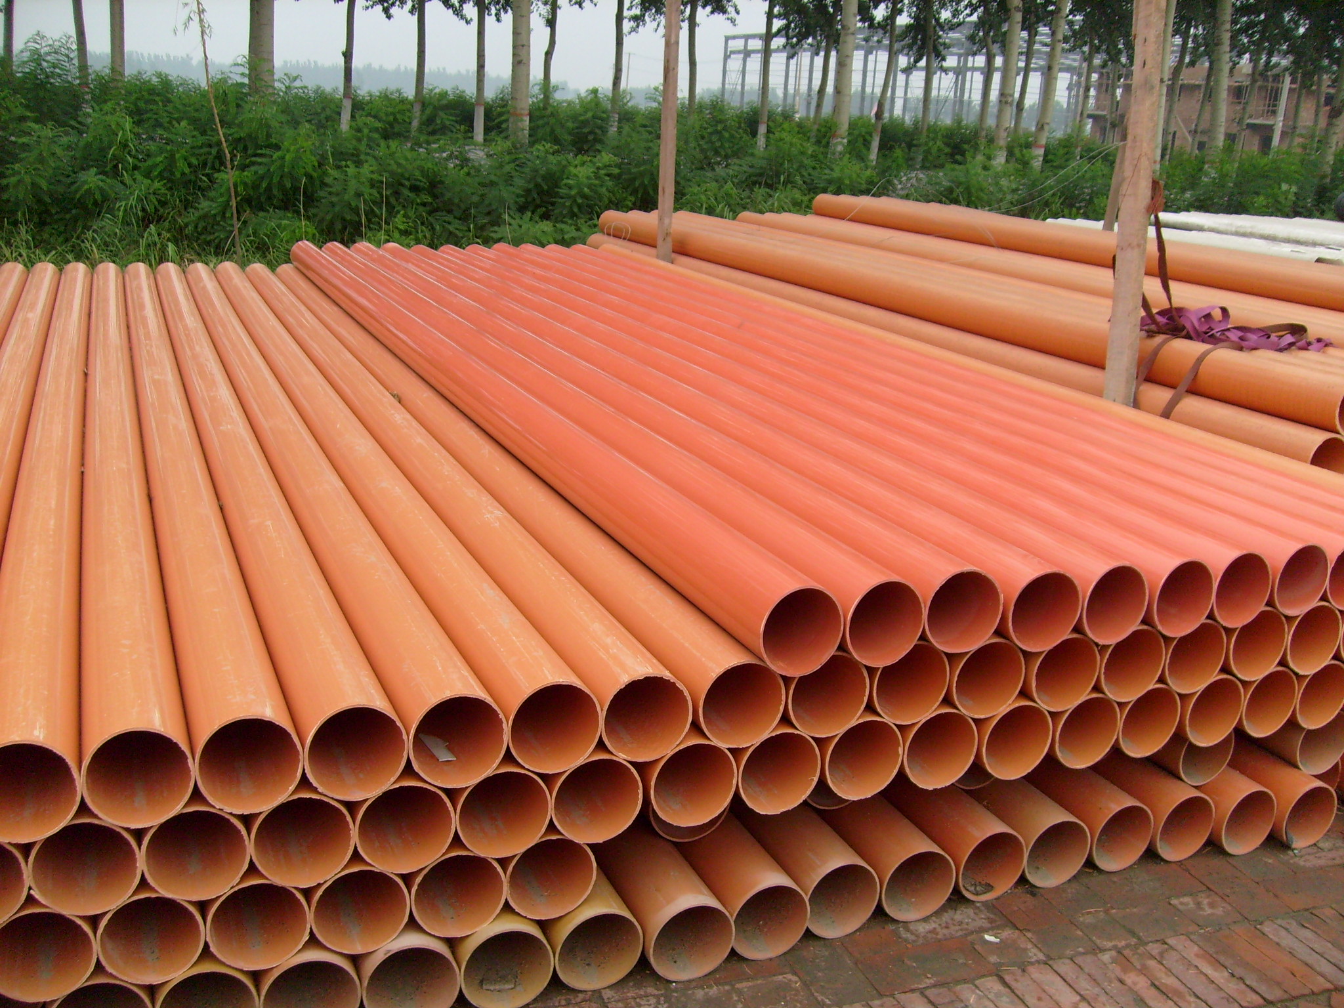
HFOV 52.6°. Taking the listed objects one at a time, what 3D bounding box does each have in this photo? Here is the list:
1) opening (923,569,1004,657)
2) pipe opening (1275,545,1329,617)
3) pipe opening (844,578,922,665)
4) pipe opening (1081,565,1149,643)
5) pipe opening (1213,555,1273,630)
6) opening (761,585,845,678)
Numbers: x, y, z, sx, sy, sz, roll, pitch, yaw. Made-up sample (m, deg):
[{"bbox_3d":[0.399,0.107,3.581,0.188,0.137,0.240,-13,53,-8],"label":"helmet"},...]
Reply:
[{"bbox_3d":[0.524,0.187,2.575,0.166,0.166,0.100,-5,17,-23],"label":"opening"},{"bbox_3d":[1.336,0.151,2.966,0.166,0.166,0.100,-5,17,-23],"label":"pipe opening"},{"bbox_3d":[0.370,0.206,2.526,0.166,0.166,0.100,-5,17,-23],"label":"pipe opening"},{"bbox_3d":[0.851,0.184,2.708,0.166,0.166,0.100,-5,17,-23],"label":"pipe opening"},{"bbox_3d":[1.162,0.166,2.858,0.166,0.166,0.100,-5,17,-23],"label":"pipe opening"},{"bbox_3d":[0.211,0.214,2.454,0.166,0.166,0.100,-5,17,-23],"label":"opening"}]

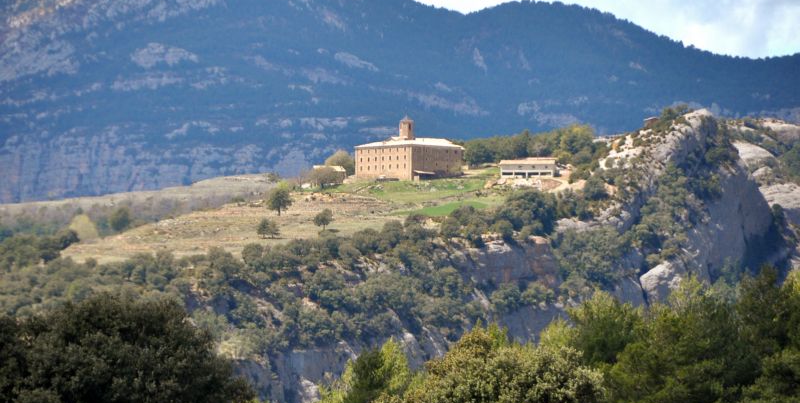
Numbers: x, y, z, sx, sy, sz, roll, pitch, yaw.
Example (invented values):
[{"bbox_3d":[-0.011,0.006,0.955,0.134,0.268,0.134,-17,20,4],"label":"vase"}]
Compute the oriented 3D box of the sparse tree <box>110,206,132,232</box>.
[{"bbox_3d":[-106.221,6.936,2530.000,8.360,9.690,8.110,0,-3,0],"label":"sparse tree"}]

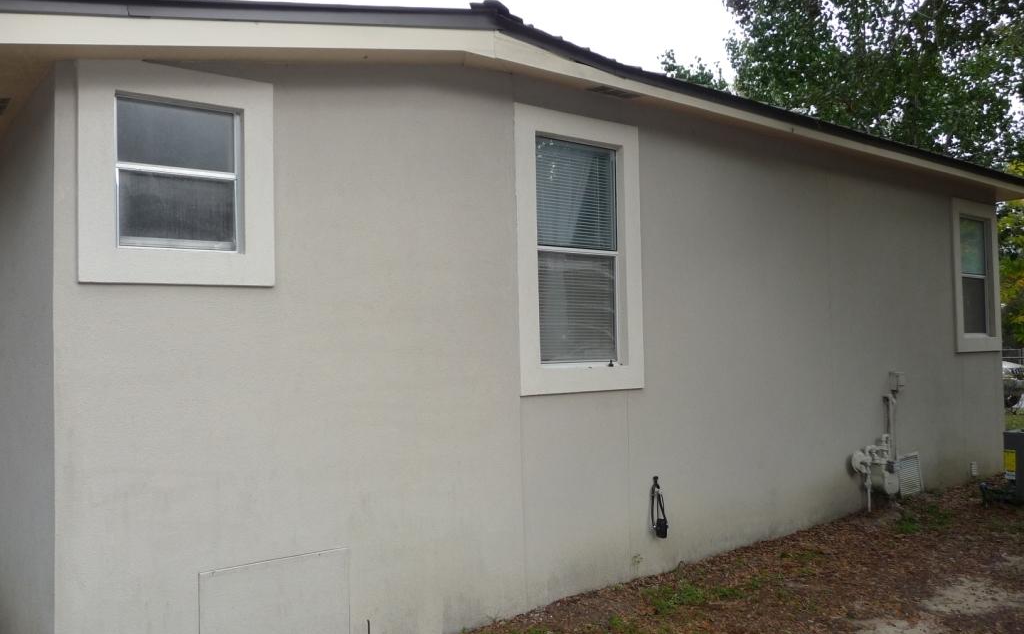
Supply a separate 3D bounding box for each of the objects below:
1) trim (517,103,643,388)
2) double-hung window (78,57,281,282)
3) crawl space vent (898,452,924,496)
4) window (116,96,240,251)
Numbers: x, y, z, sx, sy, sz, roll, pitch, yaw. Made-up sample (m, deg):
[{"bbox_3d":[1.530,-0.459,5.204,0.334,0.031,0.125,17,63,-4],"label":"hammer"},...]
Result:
[{"bbox_3d":[0.434,-0.417,5.473,1.060,1.820,0.110,0,-2,-36],"label":"trim"},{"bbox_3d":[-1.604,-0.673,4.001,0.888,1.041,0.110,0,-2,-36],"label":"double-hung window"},{"bbox_3d":[3.740,1.479,7.772,0.372,0.392,0.040,0,-2,-36],"label":"crawl space vent"},{"bbox_3d":[-1.630,-0.672,4.038,0.586,0.718,0.080,0,-2,-36],"label":"window"}]

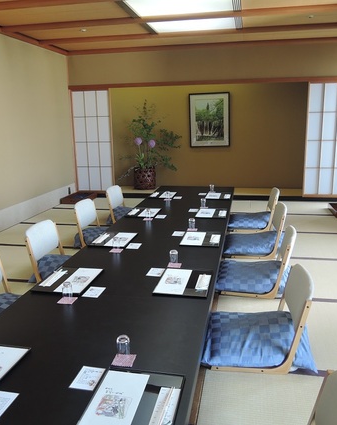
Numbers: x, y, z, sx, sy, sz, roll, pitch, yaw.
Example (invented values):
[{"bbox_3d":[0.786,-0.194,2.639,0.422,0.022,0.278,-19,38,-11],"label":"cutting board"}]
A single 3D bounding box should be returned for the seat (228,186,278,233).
[{"bbox_3d":[1.043,-0.066,4.884,0.590,0.500,0.490,1,14,11],"label":"seat"}]

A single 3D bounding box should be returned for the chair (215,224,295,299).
[{"bbox_3d":[0.693,0.348,3.173,0.590,0.500,0.490,1,14,11],"label":"chair"}]

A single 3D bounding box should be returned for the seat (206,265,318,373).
[{"bbox_3d":[0.512,0.557,2.300,0.599,0.560,0.459,2,14,11],"label":"seat"}]

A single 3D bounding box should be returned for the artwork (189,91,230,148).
[{"bbox_3d":[0.739,-1.635,7.010,0.715,0.935,0.030,2,14,11],"label":"artwork"}]

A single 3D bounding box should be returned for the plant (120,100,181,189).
[{"bbox_3d":[-0.347,-1.184,6.986,1.160,1.580,0.750,1,14,11],"label":"plant"}]

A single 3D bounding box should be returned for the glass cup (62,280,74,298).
[{"bbox_3d":[-0.569,0.443,2.233,0.058,0.078,0.058,-1,14,0],"label":"glass cup"}]

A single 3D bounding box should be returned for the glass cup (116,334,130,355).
[{"bbox_3d":[-0.187,0.575,1.653,0.057,0.092,0.057,-1,13,0],"label":"glass cup"}]

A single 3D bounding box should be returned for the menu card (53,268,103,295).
[{"bbox_3d":[-0.548,0.420,2.434,0.170,0.006,0.370,2,14,11],"label":"menu card"}]

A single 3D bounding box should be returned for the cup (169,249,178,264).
[{"bbox_3d":[0.041,0.318,2.712,0.057,0.092,0.057,1,14,11],"label":"cup"}]

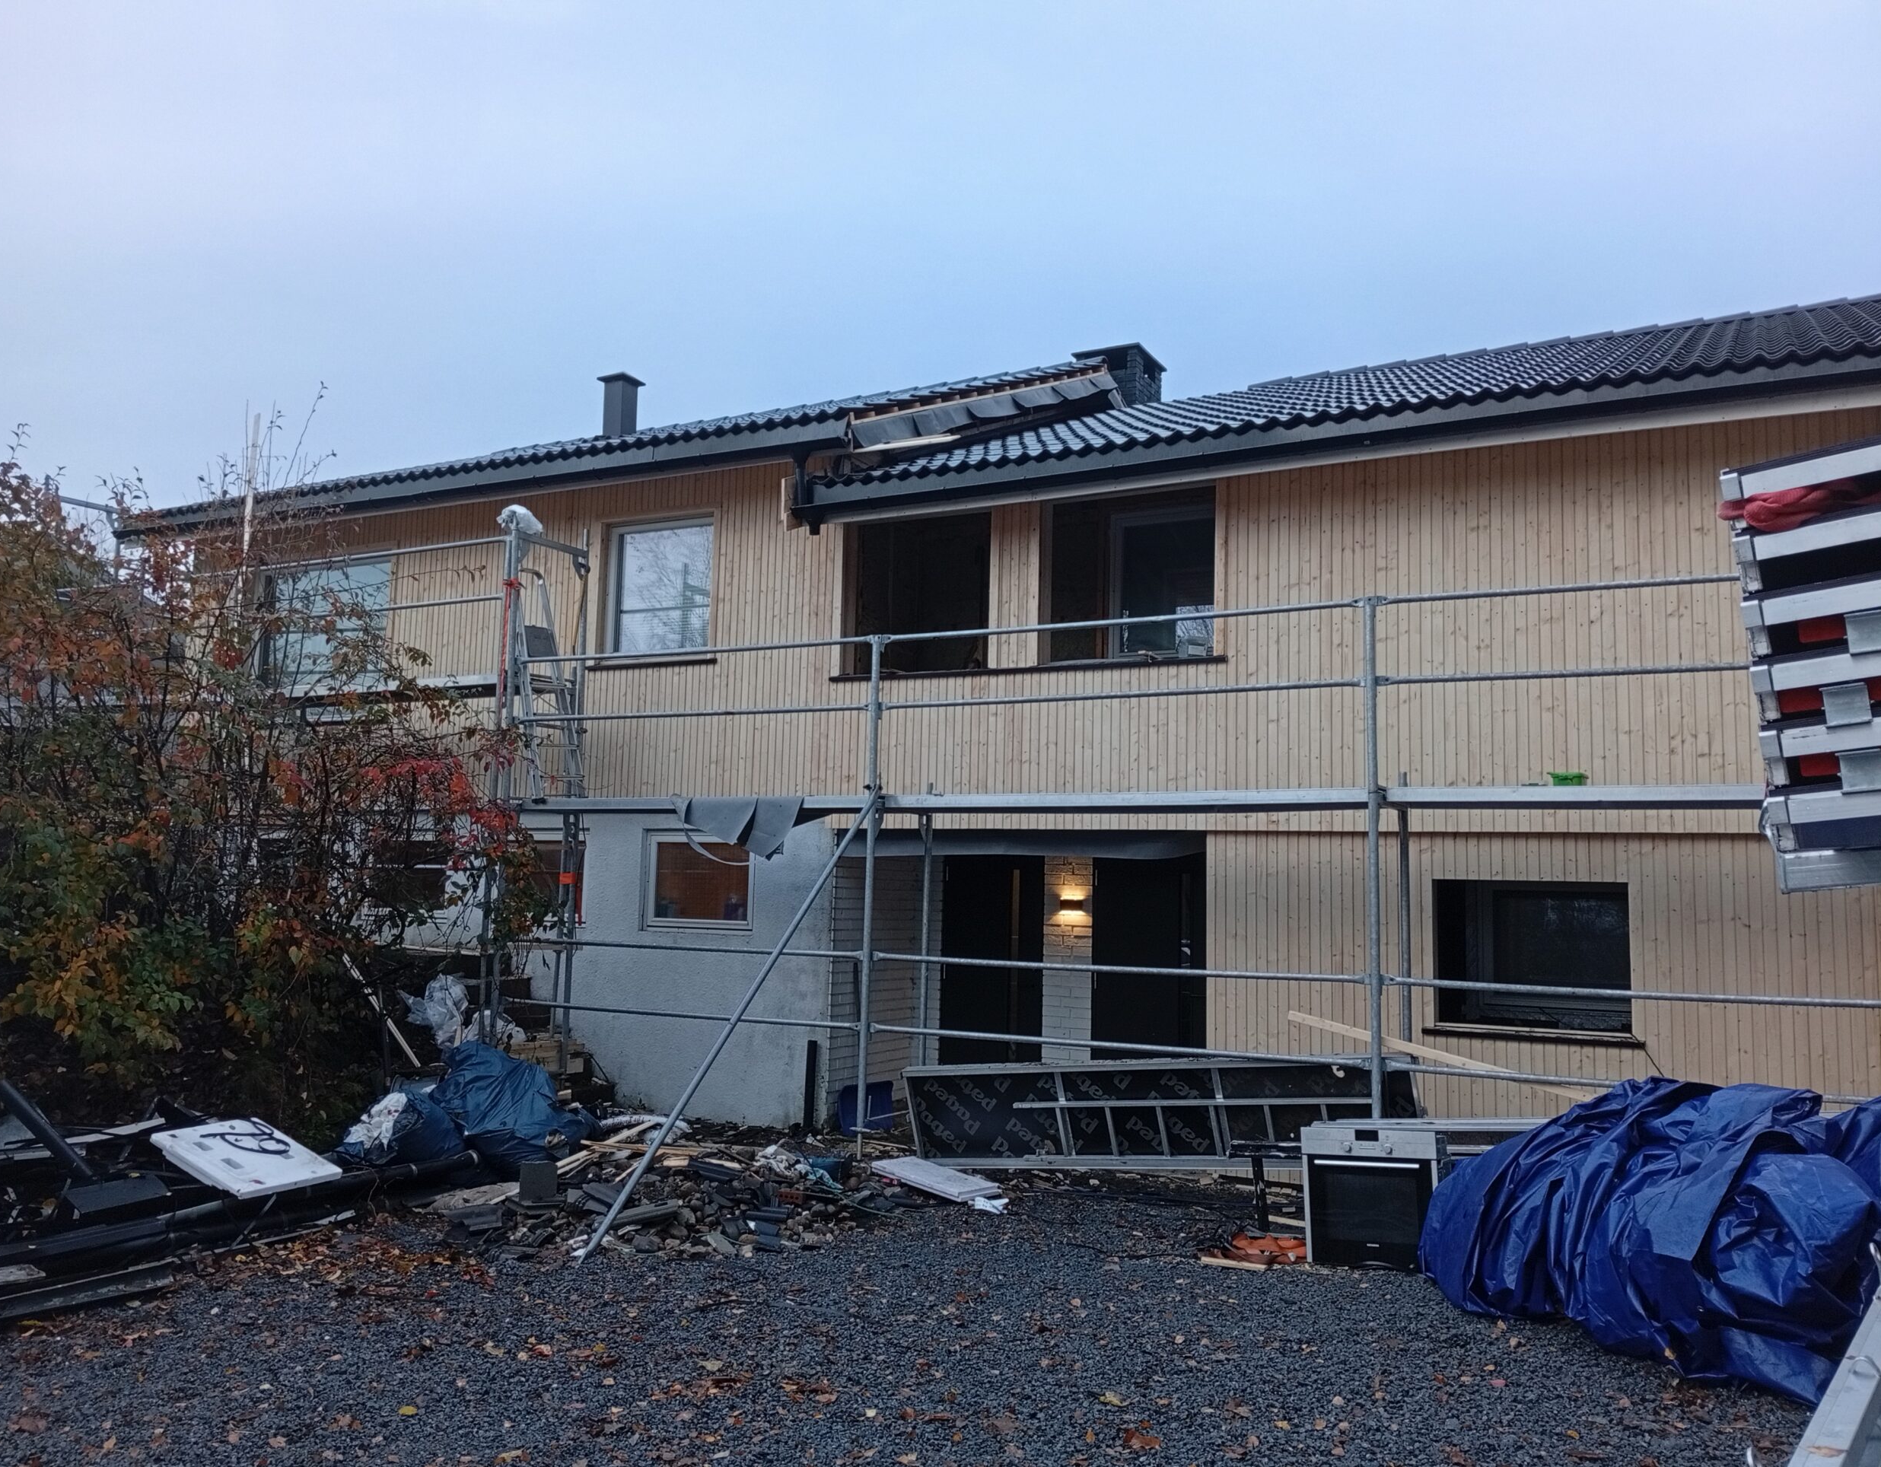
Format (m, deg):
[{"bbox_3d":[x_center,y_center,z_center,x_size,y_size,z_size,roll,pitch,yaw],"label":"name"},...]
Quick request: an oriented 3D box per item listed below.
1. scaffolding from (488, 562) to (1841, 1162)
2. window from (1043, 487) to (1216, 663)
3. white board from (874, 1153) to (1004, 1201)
[{"bbox_3d":[0.821,0.971,9.129,8.720,3.237,0.780,-2,-7,28],"label":"scaffolding"},{"bbox_3d":[1.234,-1.009,9.997,1.220,1.109,0.150,-2,-7,28],"label":"window"},{"bbox_3d":[-0.030,2.434,8.308,0.290,0.045,0.747,3,-2,-39],"label":"white board"}]

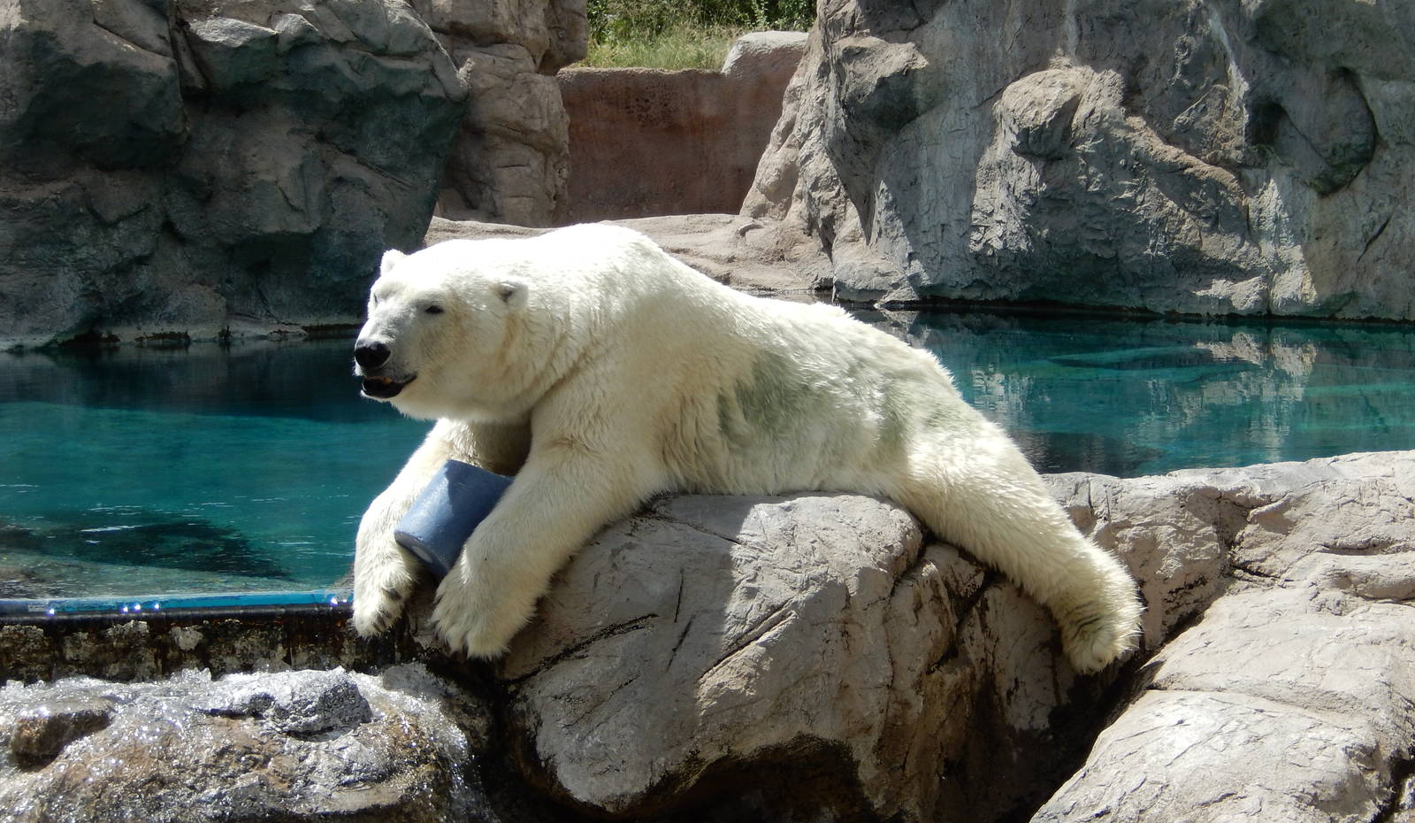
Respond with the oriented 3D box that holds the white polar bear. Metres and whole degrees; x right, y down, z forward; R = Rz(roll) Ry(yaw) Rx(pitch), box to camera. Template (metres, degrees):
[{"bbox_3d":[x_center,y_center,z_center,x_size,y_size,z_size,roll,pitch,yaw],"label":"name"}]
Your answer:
[{"bbox_3d":[0.094,0.091,10.200,2.000,1.100,0.830,-3,7,-23],"label":"white polar bear"}]

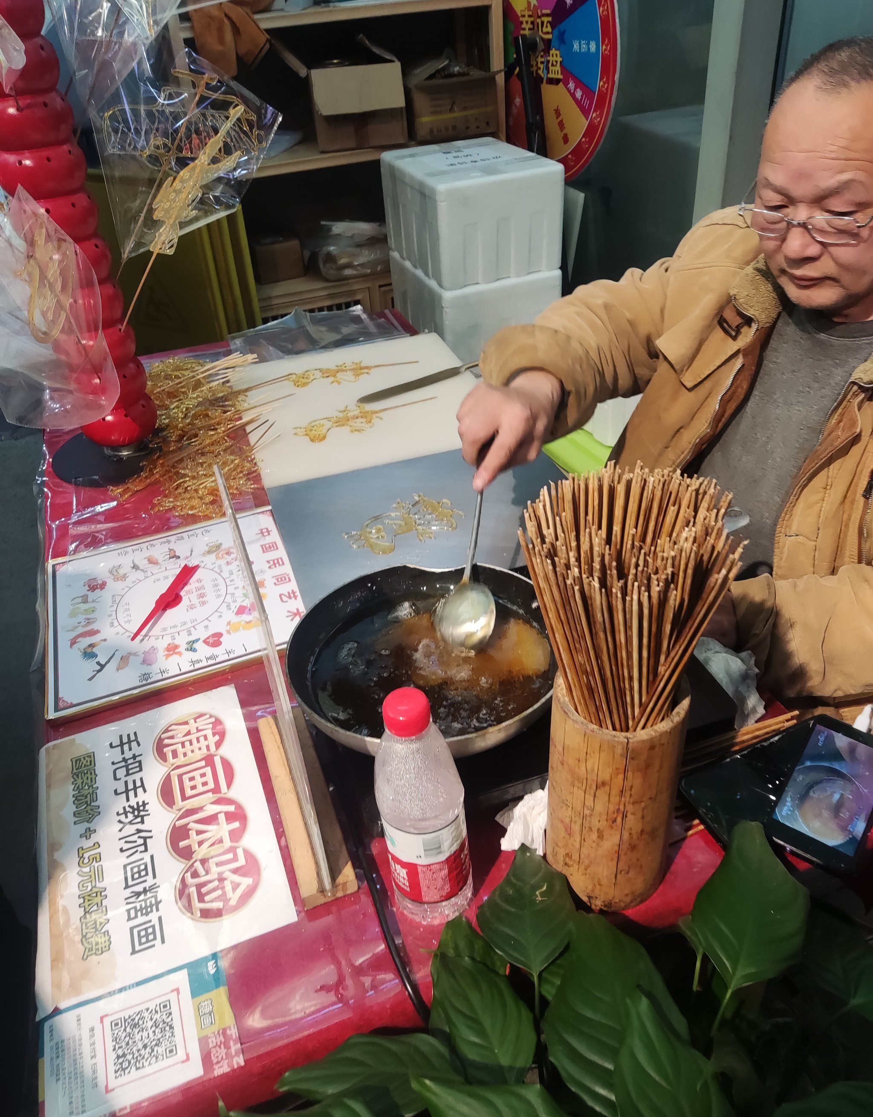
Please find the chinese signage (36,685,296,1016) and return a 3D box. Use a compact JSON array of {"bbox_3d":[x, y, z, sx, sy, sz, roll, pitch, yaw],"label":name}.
[{"bbox_3d":[-0.259,0.243,0.772,0.204,0.012,0.298,-16,36,-14],"label":"chinese signage"}]

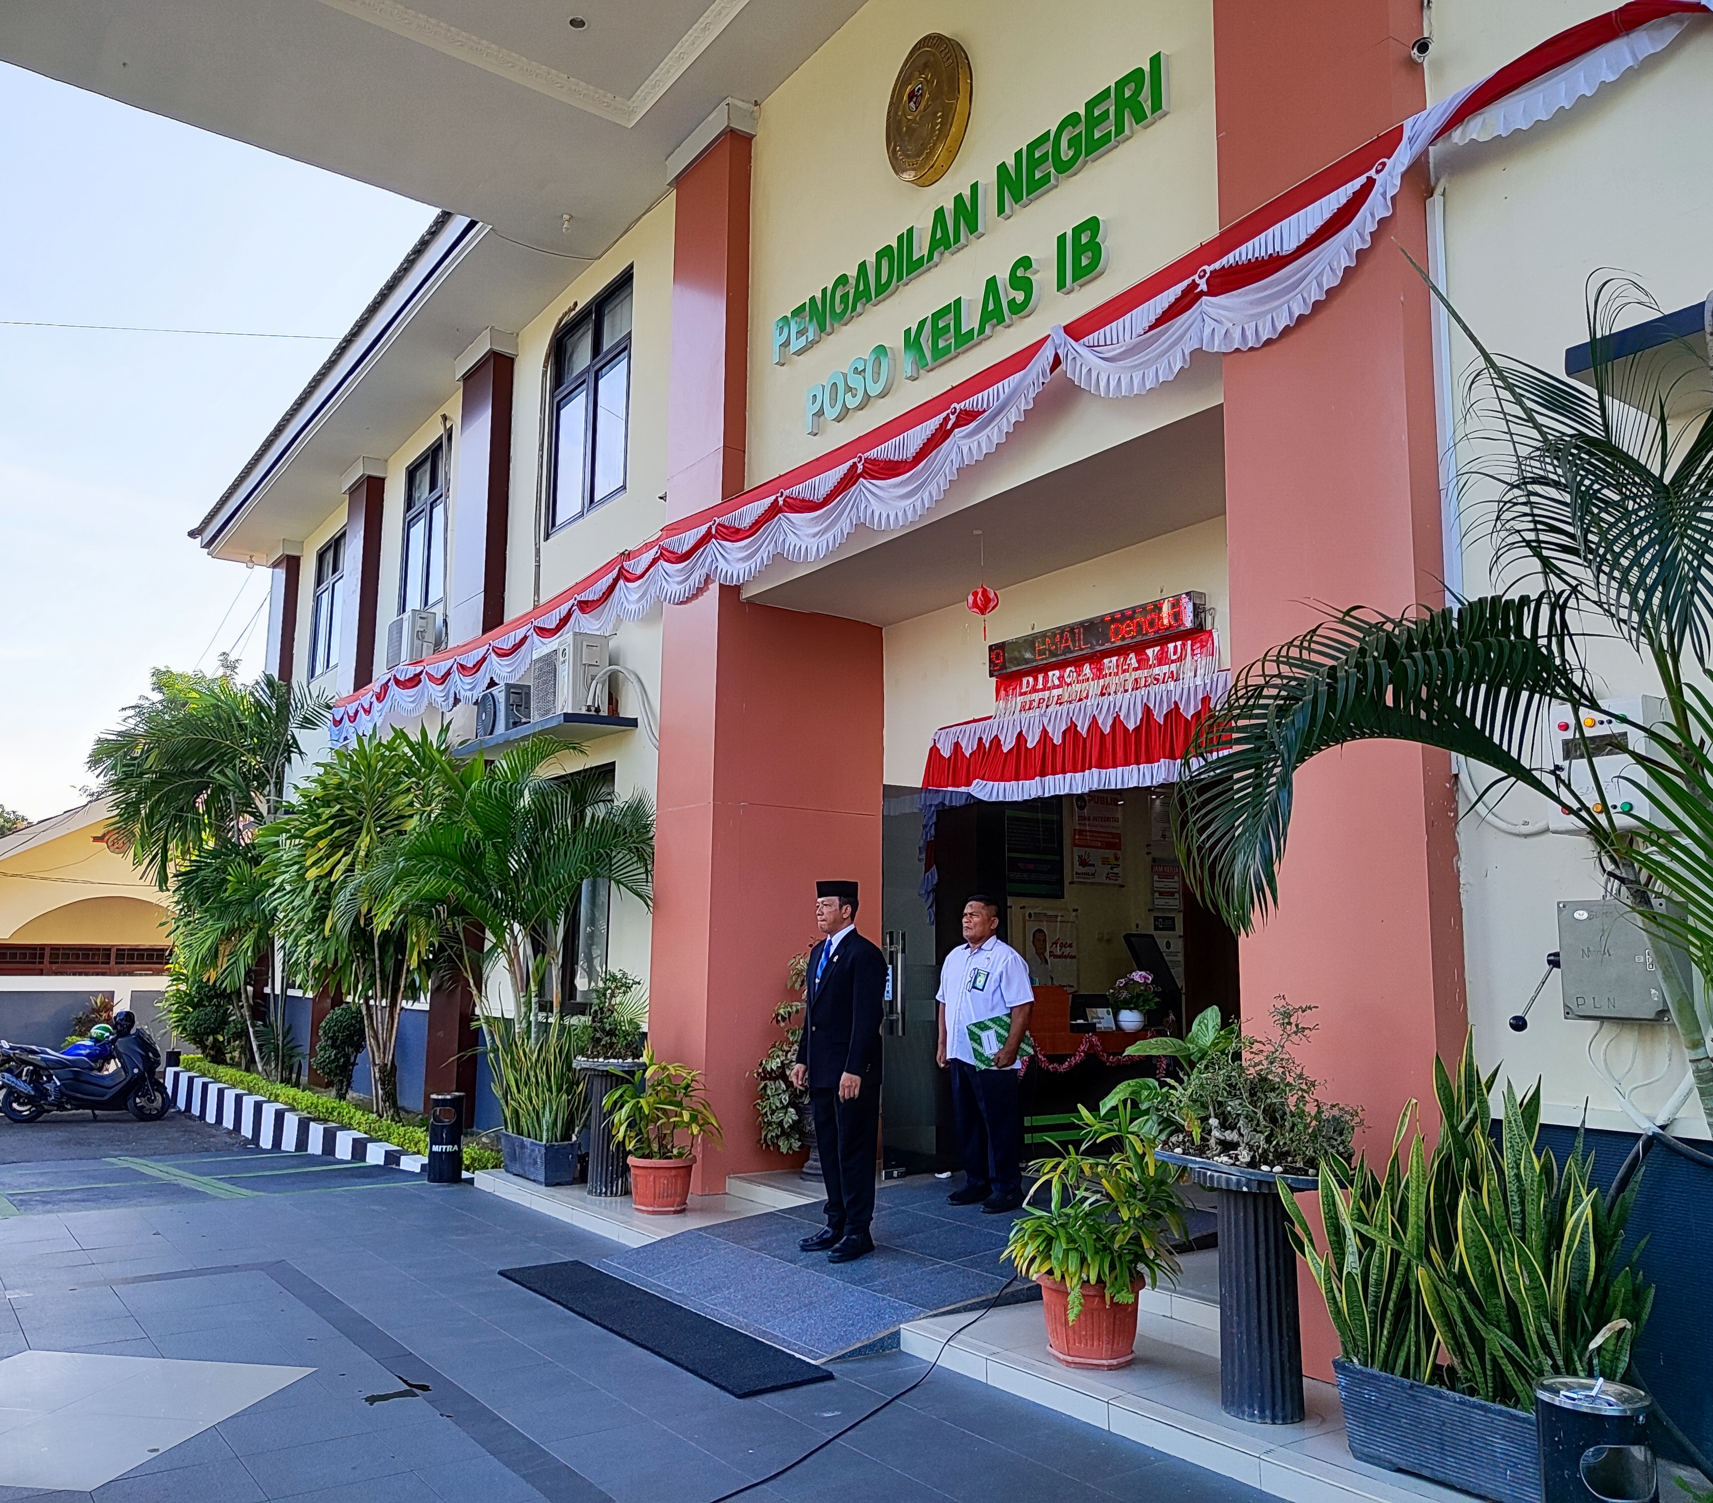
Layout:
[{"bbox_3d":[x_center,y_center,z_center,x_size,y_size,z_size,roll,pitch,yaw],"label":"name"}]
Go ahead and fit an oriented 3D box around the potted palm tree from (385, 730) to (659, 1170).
[{"bbox_3d":[-2.329,1.400,9.472,1.700,3.000,1.800,7,-11,-36],"label":"potted palm tree"}]

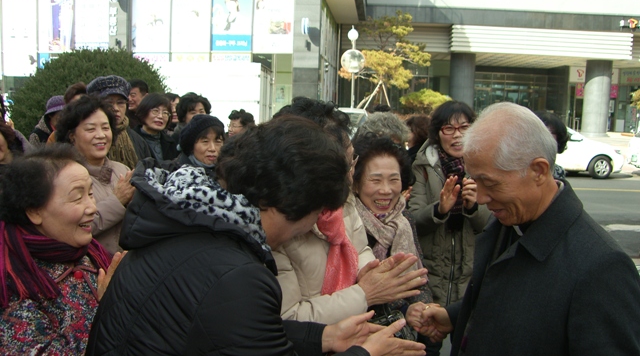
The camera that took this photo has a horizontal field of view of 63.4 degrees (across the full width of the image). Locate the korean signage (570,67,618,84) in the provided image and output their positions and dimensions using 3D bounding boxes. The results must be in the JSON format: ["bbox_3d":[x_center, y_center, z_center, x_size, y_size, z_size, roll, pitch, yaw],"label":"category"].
[{"bbox_3d":[15.112,-5.643,28.500,2.650,0.900,0.150,2,5,0],"label":"korean signage"}]

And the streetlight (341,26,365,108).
[{"bbox_3d":[1.052,-2.897,17.510,0.800,4.390,0.400,2,5,0],"label":"streetlight"}]

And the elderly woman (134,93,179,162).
[{"bbox_3d":[-1.085,0.244,3.376,0.500,1.580,0.360,-2,7,-35],"label":"elderly woman"}]

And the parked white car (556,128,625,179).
[{"bbox_3d":[6.111,-0.849,14.581,4.350,1.470,1.770,2,5,0],"label":"parked white car"}]

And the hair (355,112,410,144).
[{"bbox_3d":[0.270,-0.193,2.200,0.210,0.180,0.210,1,6,-12],"label":"hair"}]

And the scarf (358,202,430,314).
[{"bbox_3d":[0.221,0.200,1.580,0.250,0.310,0.200,2,6,-3],"label":"scarf"}]

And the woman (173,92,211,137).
[{"bbox_3d":[-0.949,0.178,3.776,0.500,1.580,0.360,-1,6,-30],"label":"woman"}]

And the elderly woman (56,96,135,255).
[{"bbox_3d":[-0.906,0.463,2.095,0.420,1.570,0.520,6,7,37],"label":"elderly woman"}]

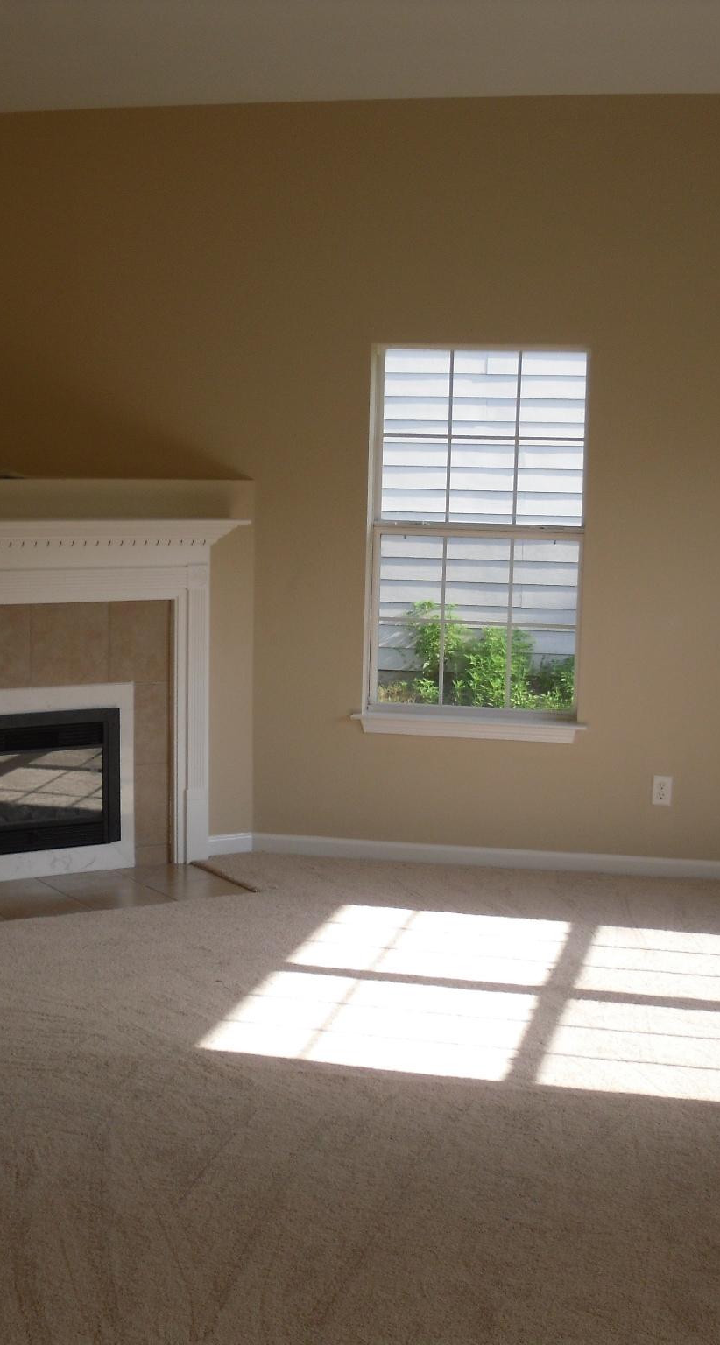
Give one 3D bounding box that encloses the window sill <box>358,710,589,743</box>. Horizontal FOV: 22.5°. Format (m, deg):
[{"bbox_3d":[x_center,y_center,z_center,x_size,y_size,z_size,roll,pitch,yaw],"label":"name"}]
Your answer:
[{"bbox_3d":[0.444,0.228,7.444,0.973,0.084,0.115,2,7,12],"label":"window sill"}]

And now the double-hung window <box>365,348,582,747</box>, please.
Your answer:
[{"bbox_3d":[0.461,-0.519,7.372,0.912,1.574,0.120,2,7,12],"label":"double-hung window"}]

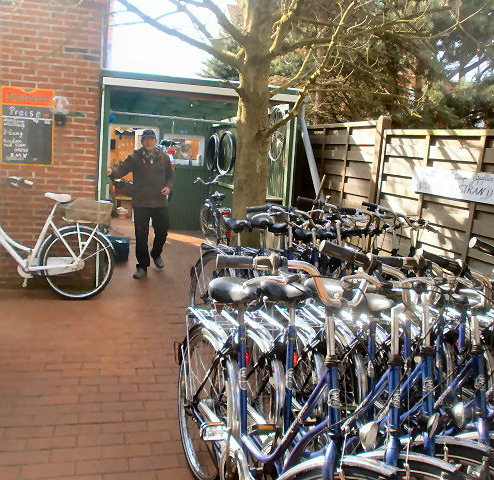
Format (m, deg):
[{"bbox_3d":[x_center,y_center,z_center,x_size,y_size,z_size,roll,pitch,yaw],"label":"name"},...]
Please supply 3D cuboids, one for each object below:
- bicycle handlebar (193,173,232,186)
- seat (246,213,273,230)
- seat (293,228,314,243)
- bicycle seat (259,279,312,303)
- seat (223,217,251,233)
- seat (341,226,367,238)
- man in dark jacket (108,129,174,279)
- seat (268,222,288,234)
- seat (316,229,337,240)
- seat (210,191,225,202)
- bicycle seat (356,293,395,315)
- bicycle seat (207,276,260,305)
[{"bbox_3d":[-0.479,-0.865,7.400,0.580,0.160,0.240,-6,13,-15],"label":"bicycle handlebar"},{"bbox_3d":[0.111,-0.148,4.250,0.200,0.100,0.255,-3,12,-31],"label":"seat"},{"bbox_3d":[0.457,-0.036,4.150,0.190,0.105,0.260,0,11,-25],"label":"seat"},{"bbox_3d":[0.176,0.227,2.330,0.200,0.100,0.255,-2,12,-27],"label":"bicycle seat"},{"bbox_3d":[-0.075,-0.119,4.100,0.200,0.100,0.255,-3,12,-31],"label":"seat"},{"bbox_3d":[0.858,-0.060,4.150,0.200,0.100,0.255,-3,12,-31],"label":"seat"},{"bbox_3d":[-1.239,-0.438,6.091,0.700,1.690,0.520,2,11,-7],"label":"man in dark jacket"},{"bbox_3d":[0.247,-0.093,4.200,0.190,0.105,0.260,0,11,-25],"label":"seat"},{"bbox_3d":[0.614,-0.043,4.050,0.200,0.100,0.255,-3,12,-31],"label":"seat"},{"bbox_3d":[-0.383,-0.587,6.950,0.190,0.110,0.270,-6,13,-15],"label":"seat"},{"bbox_3d":[0.608,0.301,2.530,0.190,0.105,0.260,-1,11,-26],"label":"bicycle seat"},{"bbox_3d":[-0.055,0.222,2.280,0.200,0.100,0.255,-2,12,-27],"label":"bicycle seat"}]

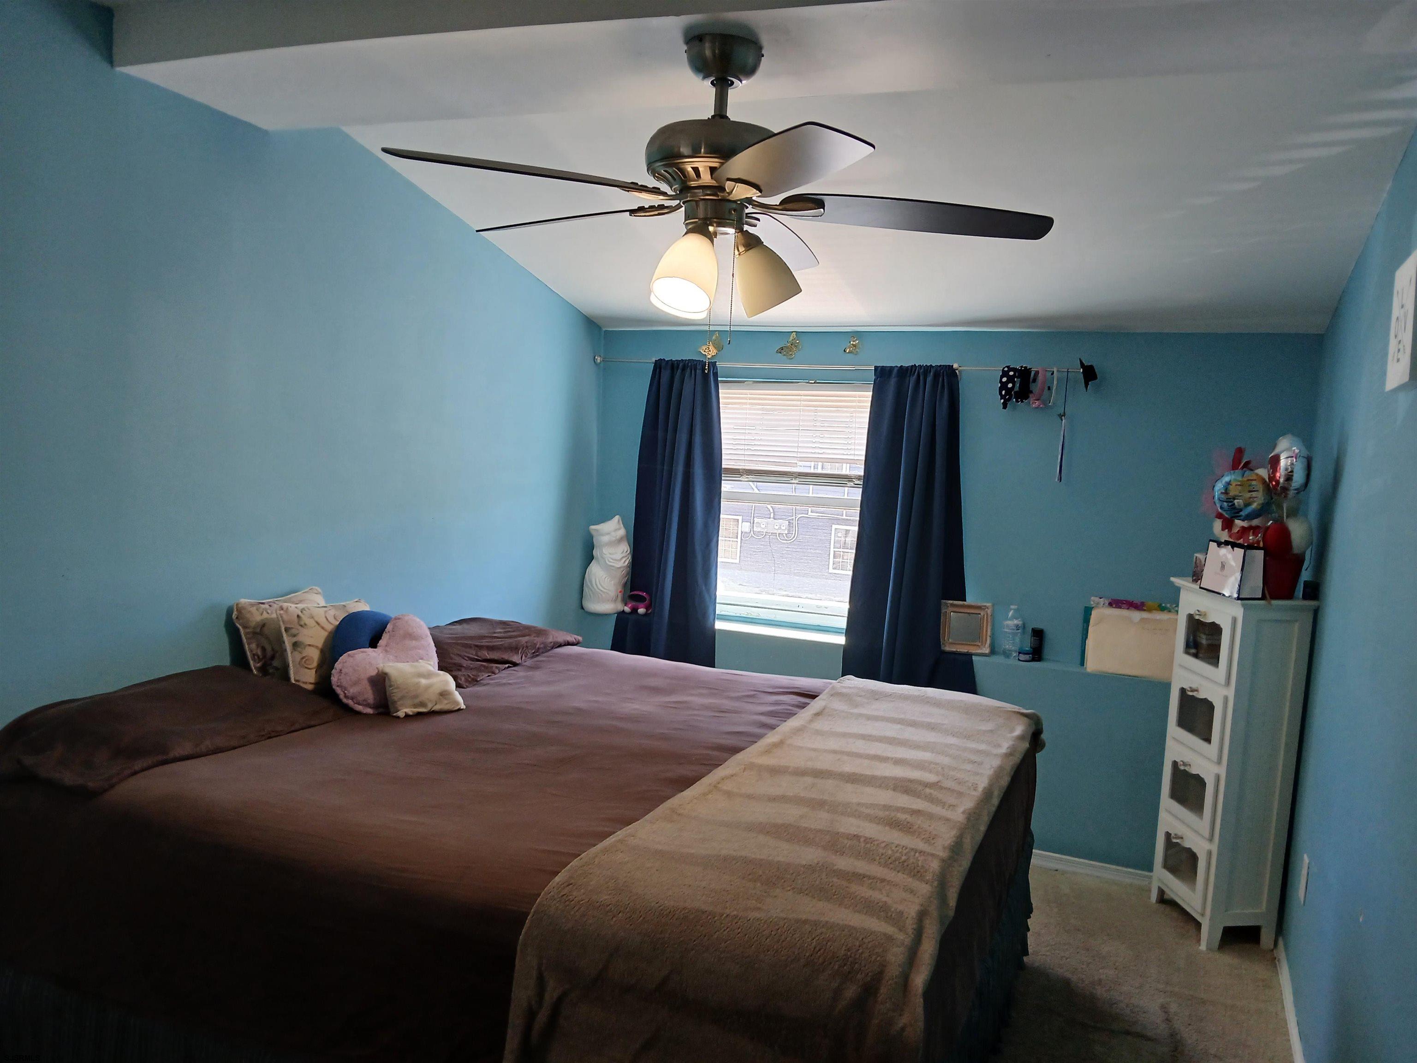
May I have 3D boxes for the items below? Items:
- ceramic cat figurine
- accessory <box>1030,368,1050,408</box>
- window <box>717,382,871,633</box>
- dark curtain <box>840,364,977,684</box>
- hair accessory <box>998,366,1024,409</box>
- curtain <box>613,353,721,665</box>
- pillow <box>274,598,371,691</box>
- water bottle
[{"bbox_3d":[-0.441,0.137,4.629,0.160,0.420,0.185,-1,6,-44],"label":"ceramic cat figurine"},{"bbox_3d":[1.203,-0.522,3.869,0.070,0.145,0.120,5,5,24],"label":"accessory"},{"bbox_3d":[0.339,-0.114,4.442,0.720,1.040,0.100,5,5,24],"label":"window"},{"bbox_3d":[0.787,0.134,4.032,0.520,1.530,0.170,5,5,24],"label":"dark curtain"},{"bbox_3d":[1.111,-0.529,3.910,0.085,0.155,0.120,5,5,24],"label":"hair accessory"},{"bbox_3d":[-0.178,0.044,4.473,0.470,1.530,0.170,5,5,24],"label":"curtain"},{"bbox_3d":[-1.065,0.329,3.037,0.120,0.280,0.330,-15,-6,30],"label":"pillow"},{"bbox_3d":[1.130,0.374,3.938,0.066,0.200,0.066,5,5,24],"label":"water bottle"}]

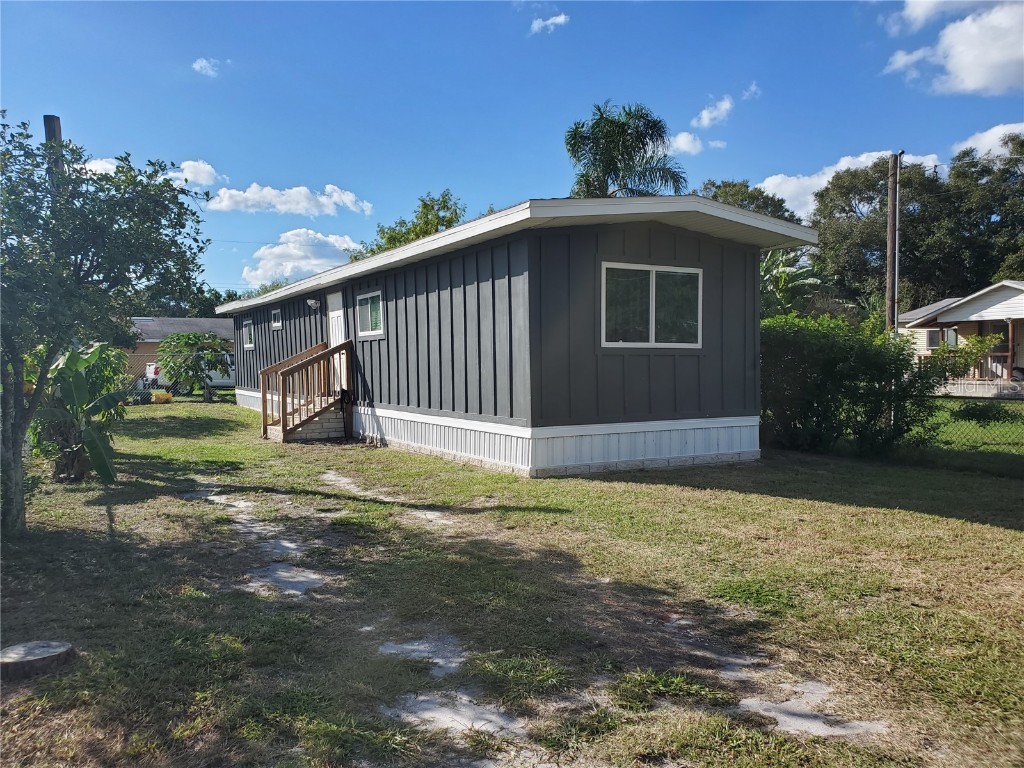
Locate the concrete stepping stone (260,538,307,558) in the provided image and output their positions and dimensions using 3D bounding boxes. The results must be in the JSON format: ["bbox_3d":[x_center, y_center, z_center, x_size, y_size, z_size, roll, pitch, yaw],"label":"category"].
[{"bbox_3d":[-1.698,1.205,5.688,0.380,0.050,0.480,-2,2,-24],"label":"concrete stepping stone"}]

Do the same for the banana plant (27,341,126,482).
[{"bbox_3d":[-5.152,0.328,9.117,1.080,1.641,1.050,-2,2,-29],"label":"banana plant"}]

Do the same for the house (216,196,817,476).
[{"bbox_3d":[-2.555,-0.821,17.403,4.610,3.346,18.804,-2,2,-30],"label":"house"}]

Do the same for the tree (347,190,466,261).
[{"bbox_3d":[-3.605,-3.568,30.142,6.200,7.965,6.200,-1,2,0],"label":"tree"}]

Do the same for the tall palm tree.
[{"bbox_3d":[4.300,-5.165,29.197,4.600,11.057,4.600,-1,2,0],"label":"tall palm tree"}]

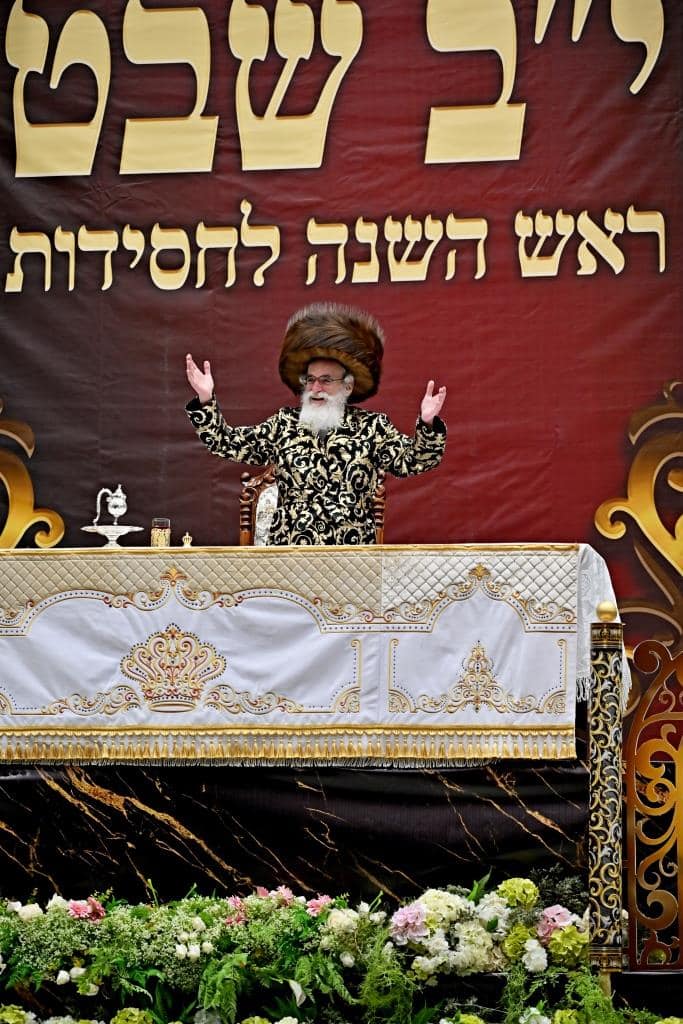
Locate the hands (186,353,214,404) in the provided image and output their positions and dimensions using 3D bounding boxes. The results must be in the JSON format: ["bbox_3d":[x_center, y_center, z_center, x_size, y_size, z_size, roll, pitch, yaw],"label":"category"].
[{"bbox_3d":[-0.504,-0.477,12.200,0.085,0.180,0.080,-13,-6,-20],"label":"hands"}]

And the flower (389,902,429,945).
[{"bbox_3d":[0.218,1.338,11.096,0.128,0.135,0.110,0,-5,0],"label":"flower"}]

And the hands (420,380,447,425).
[{"bbox_3d":[0.329,-0.391,12.200,0.085,0.155,0.080,3,-6,21],"label":"hands"}]

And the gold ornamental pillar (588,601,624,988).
[{"bbox_3d":[0.850,0.908,10.970,0.107,1.250,0.107,-1,-6,9],"label":"gold ornamental pillar"}]

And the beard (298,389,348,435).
[{"bbox_3d":[-0.065,-0.362,12.300,0.165,0.165,0.120,-2,-6,22],"label":"beard"}]

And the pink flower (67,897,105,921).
[{"bbox_3d":[-0.845,1.308,11.261,0.120,0.080,0.075,0,-5,0],"label":"pink flower"}]

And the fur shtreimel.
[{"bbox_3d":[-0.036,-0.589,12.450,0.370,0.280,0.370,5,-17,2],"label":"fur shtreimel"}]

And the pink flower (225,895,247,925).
[{"bbox_3d":[-0.347,1.302,11.184,0.070,0.095,0.060,0,-5,0],"label":"pink flower"}]

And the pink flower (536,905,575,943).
[{"bbox_3d":[0.691,1.332,11.021,0.120,0.130,0.100,0,-5,0],"label":"pink flower"}]

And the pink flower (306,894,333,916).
[{"bbox_3d":[-0.072,1.284,11.141,0.082,0.072,0.065,0,-5,0],"label":"pink flower"}]

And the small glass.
[{"bbox_3d":[-0.620,0.072,11.700,0.068,0.108,0.068,0,-5,0],"label":"small glass"}]

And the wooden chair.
[{"bbox_3d":[-0.152,0.357,12.394,0.580,1.200,0.620,-1,-6,9],"label":"wooden chair"}]

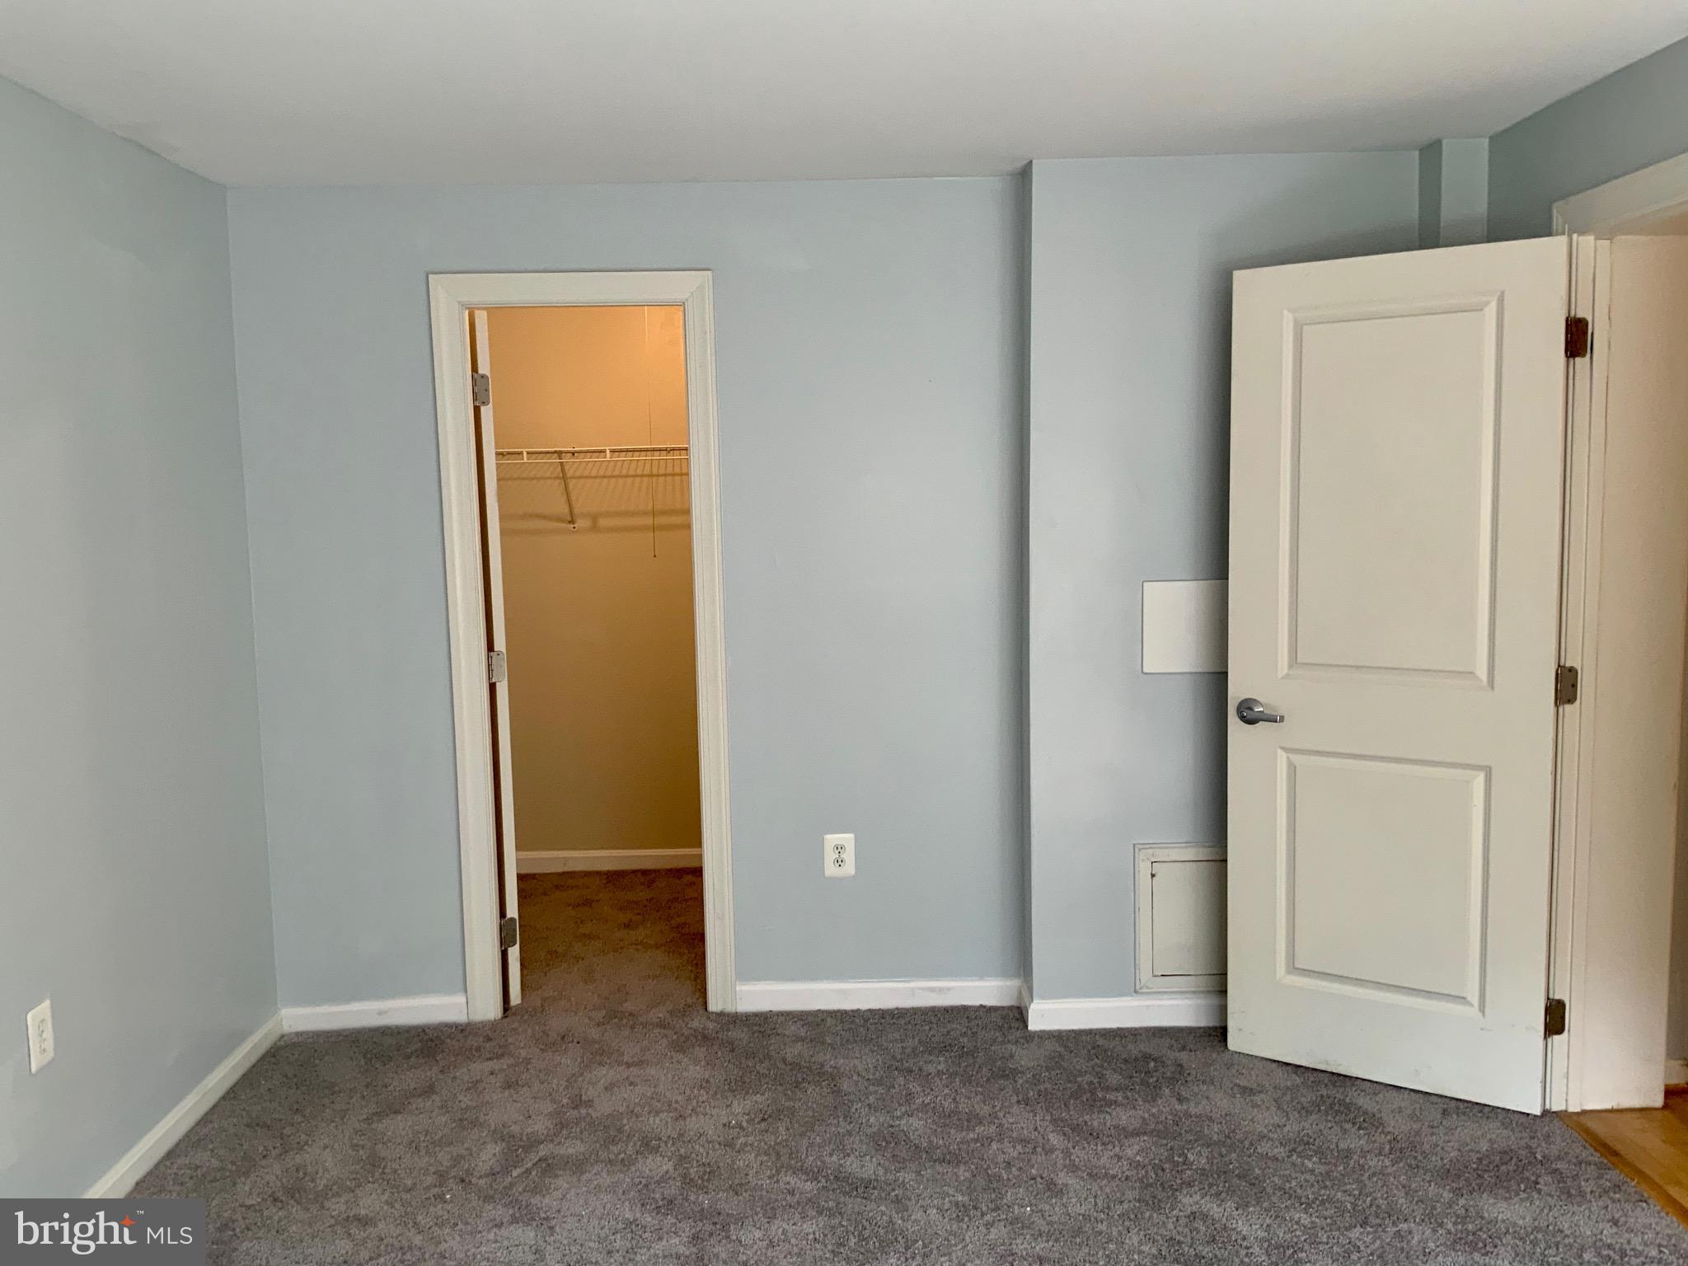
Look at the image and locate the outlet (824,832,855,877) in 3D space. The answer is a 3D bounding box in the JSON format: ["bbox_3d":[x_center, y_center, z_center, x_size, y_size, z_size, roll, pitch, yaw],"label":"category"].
[{"bbox_3d":[-0.012,0.658,4.172,0.088,0.136,0.008,-2,6,-2],"label":"outlet"}]

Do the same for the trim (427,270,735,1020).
[{"bbox_3d":[-0.739,0.060,4.129,0.784,2.158,0.130,-2,6,-2],"label":"trim"}]

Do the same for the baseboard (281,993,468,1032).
[{"bbox_3d":[-1.377,1.122,4.159,0.542,0.077,0.016,-2,6,-2],"label":"baseboard"}]

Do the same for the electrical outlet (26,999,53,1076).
[{"bbox_3d":[-1.659,0.833,2.924,0.008,0.127,0.083,-1,6,-1],"label":"electrical outlet"}]

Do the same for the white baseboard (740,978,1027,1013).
[{"bbox_3d":[0.107,1.078,4.218,0.856,0.091,0.016,-2,6,-2],"label":"white baseboard"}]

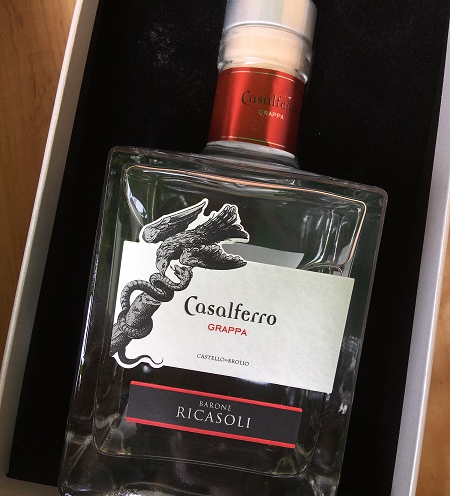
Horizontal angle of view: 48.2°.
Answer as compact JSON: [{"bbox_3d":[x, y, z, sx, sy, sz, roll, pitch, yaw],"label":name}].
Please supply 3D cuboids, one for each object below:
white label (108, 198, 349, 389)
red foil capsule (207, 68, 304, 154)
[{"bbox_3d":[0.003,0.017,0.176,0.082,0.002,0.064,9,94,0],"label":"white label"},{"bbox_3d":[0.013,-0.053,0.201,0.035,0.035,0.027,8,94,-17],"label":"red foil capsule"}]

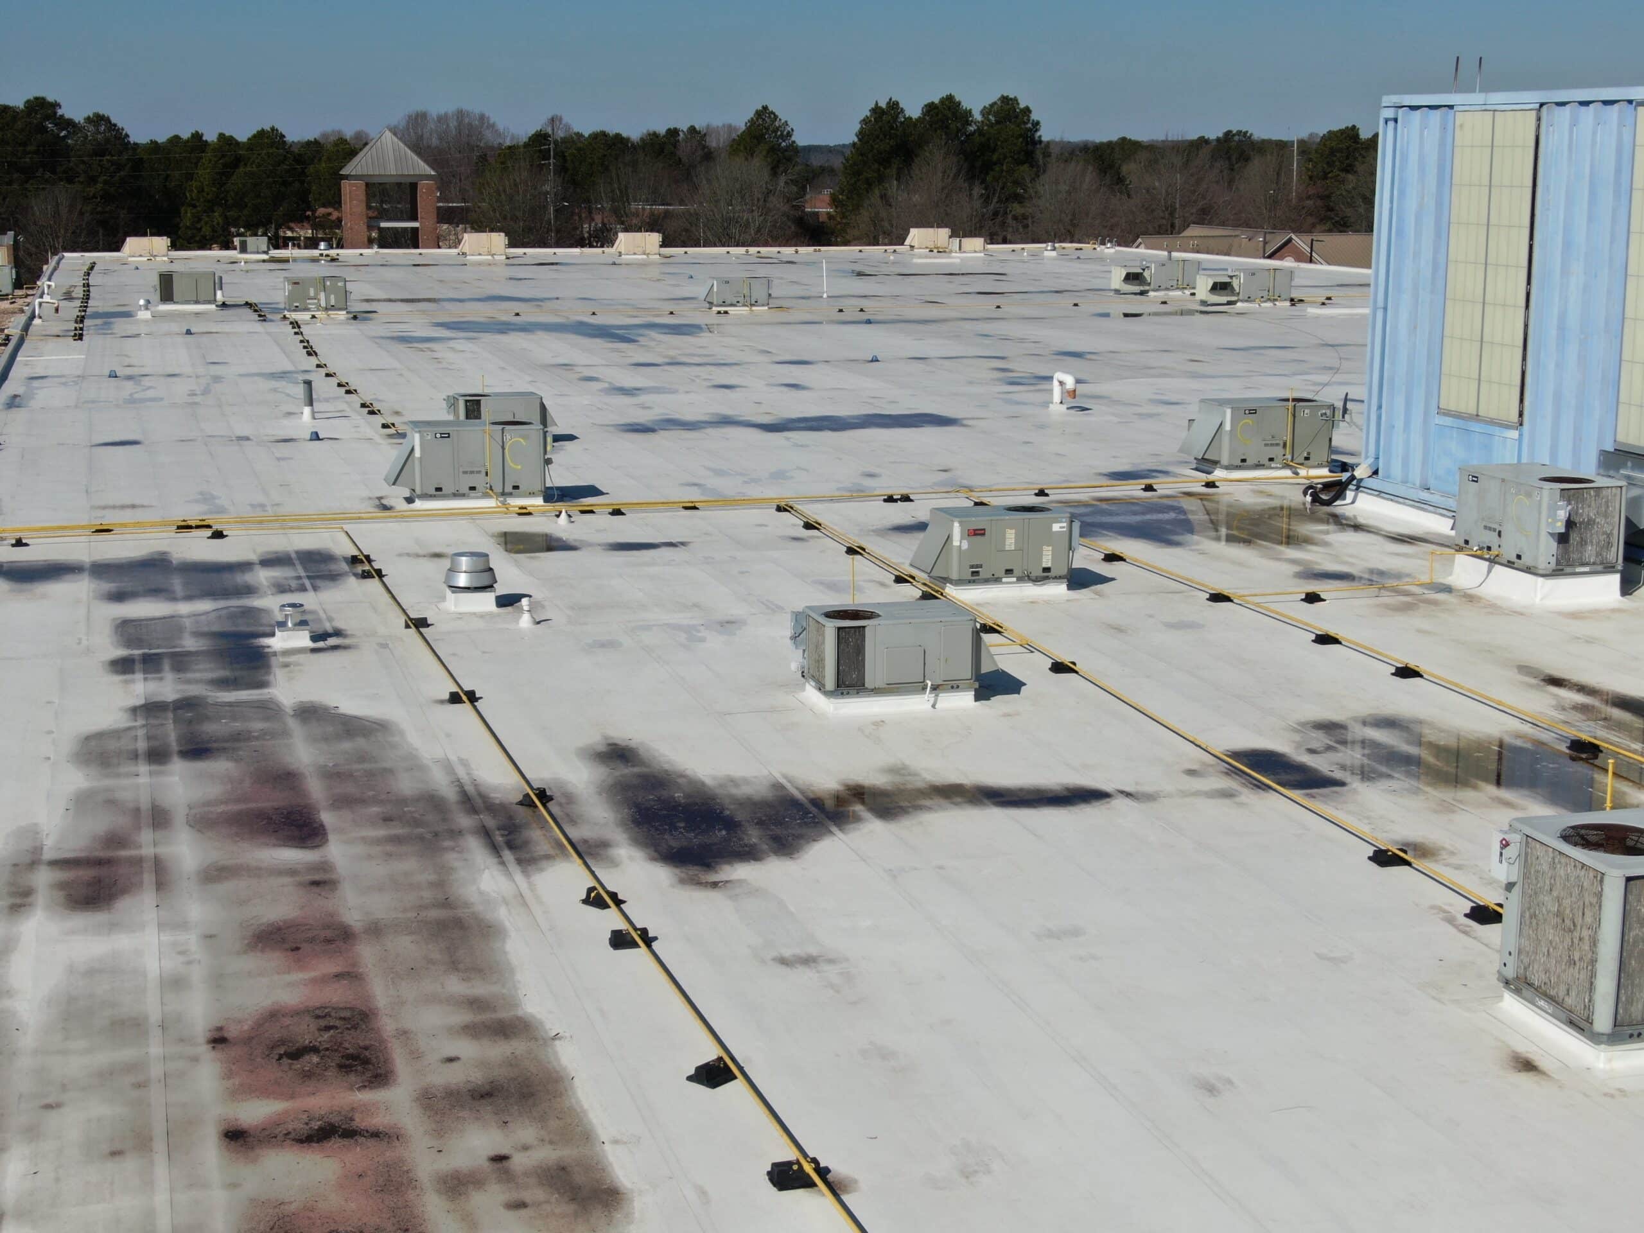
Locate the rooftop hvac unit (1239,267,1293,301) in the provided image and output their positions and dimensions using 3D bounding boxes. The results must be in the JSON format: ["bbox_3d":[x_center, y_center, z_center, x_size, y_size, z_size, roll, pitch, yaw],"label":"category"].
[{"bbox_3d":[17.899,-13.544,93.268,2.280,1.210,1.350,-3,12,-13],"label":"rooftop hvac unit"}]

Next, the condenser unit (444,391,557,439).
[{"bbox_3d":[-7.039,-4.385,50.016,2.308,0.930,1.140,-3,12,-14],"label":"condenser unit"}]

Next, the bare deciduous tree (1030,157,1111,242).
[{"bbox_3d":[23.112,-37.326,212.000,7.200,10.750,7.200,0,11,0],"label":"bare deciduous tree"}]

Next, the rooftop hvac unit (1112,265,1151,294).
[{"bbox_3d":[13.960,-15.068,101.876,1.450,1.200,1.050,-3,12,-16],"label":"rooftop hvac unit"}]

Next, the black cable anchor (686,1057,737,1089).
[{"bbox_3d":[-0.726,3.171,15.988,0.260,0.120,0.350,10,15,41],"label":"black cable anchor"}]

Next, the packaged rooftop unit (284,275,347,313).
[{"bbox_3d":[-19.638,-12.508,88.470,2.288,1.305,1.340,-3,12,-16],"label":"packaged rooftop unit"}]

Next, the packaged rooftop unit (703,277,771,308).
[{"bbox_3d":[-3.532,-13.059,91.780,2.717,1.159,1.340,-3,12,-16],"label":"packaged rooftop unit"}]

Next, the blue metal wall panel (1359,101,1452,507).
[{"bbox_3d":[10.085,-5.390,39.008,0.180,6.490,2.662,-3,12,-13],"label":"blue metal wall panel"}]

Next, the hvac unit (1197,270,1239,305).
[{"bbox_3d":[16.142,-13.344,92.738,1.400,1.200,1.300,-3,12,-13],"label":"hvac unit"}]

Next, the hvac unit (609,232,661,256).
[{"bbox_3d":[-11.346,-22.757,139.467,2.780,1.270,1.350,-3,12,-13],"label":"hvac unit"}]

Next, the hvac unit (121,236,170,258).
[{"bbox_3d":[-38.291,-20.924,129.119,2.671,1.120,1.380,-3,12,-14],"label":"hvac unit"}]

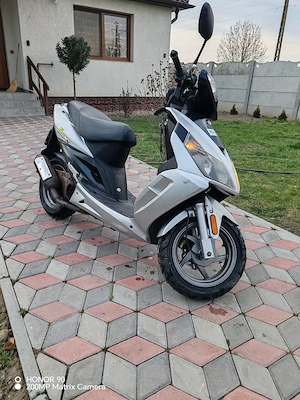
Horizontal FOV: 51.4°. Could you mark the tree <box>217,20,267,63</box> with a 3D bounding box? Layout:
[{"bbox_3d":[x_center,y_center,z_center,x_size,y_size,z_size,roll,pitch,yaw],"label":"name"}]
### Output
[{"bbox_3d":[6.605,-10.404,22.937,3.500,4.900,3.500,3,22,0],"label":"tree"}]

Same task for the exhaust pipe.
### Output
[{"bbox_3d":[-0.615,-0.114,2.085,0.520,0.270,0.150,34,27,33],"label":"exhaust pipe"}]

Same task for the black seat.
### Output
[{"bbox_3d":[-0.335,-0.496,1.990,0.660,0.210,0.270,21,19,37],"label":"black seat"}]

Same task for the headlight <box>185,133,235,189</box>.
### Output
[{"bbox_3d":[0.268,-0.181,1.382,0.220,0.200,0.135,21,19,37],"label":"headlight"}]

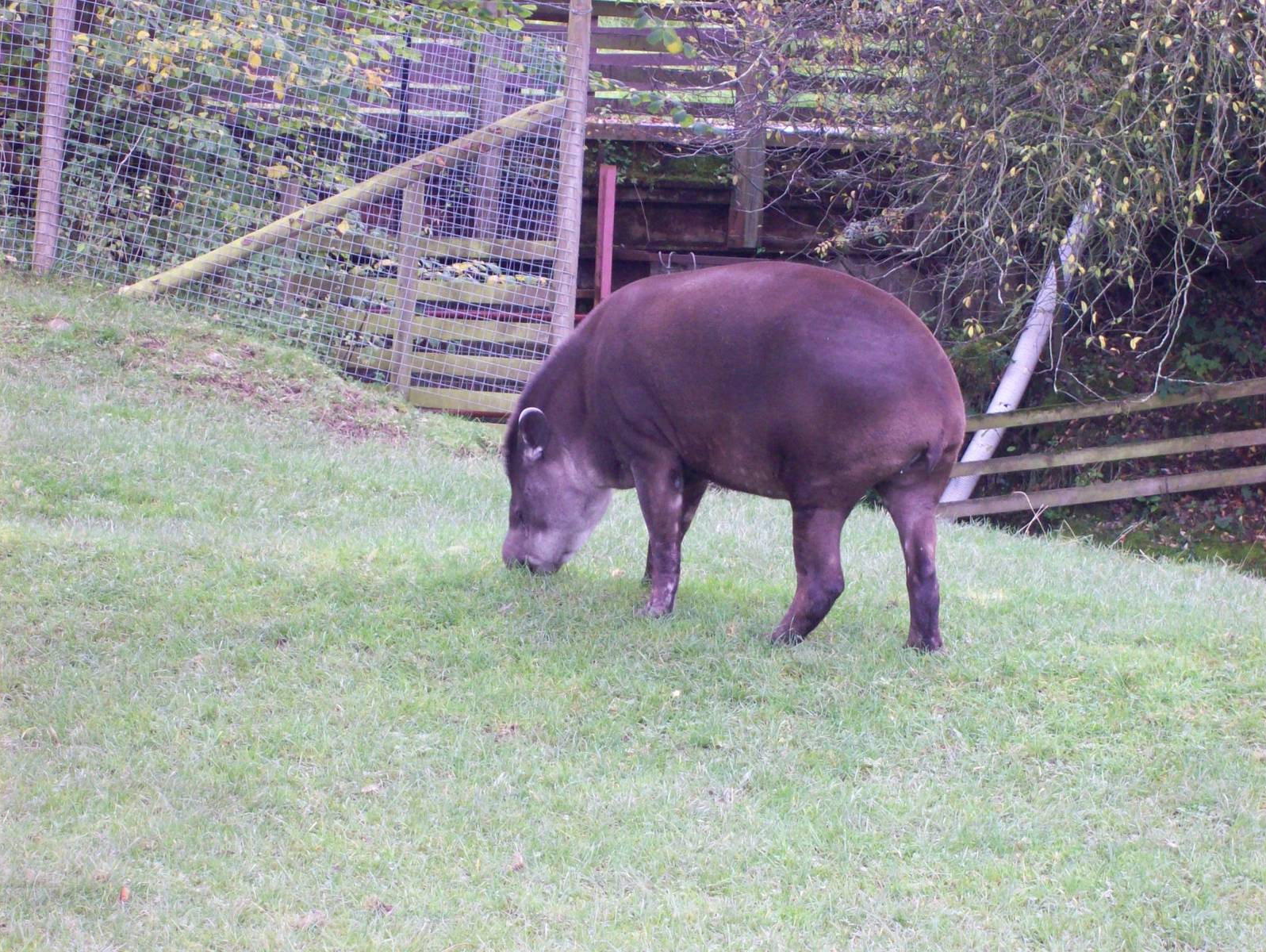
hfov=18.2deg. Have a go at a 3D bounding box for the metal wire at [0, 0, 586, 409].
[{"bbox_3d":[-1.637,-1.285,18.700,2.750,2.050,0.060,2,7,-5],"label":"metal wire"}]

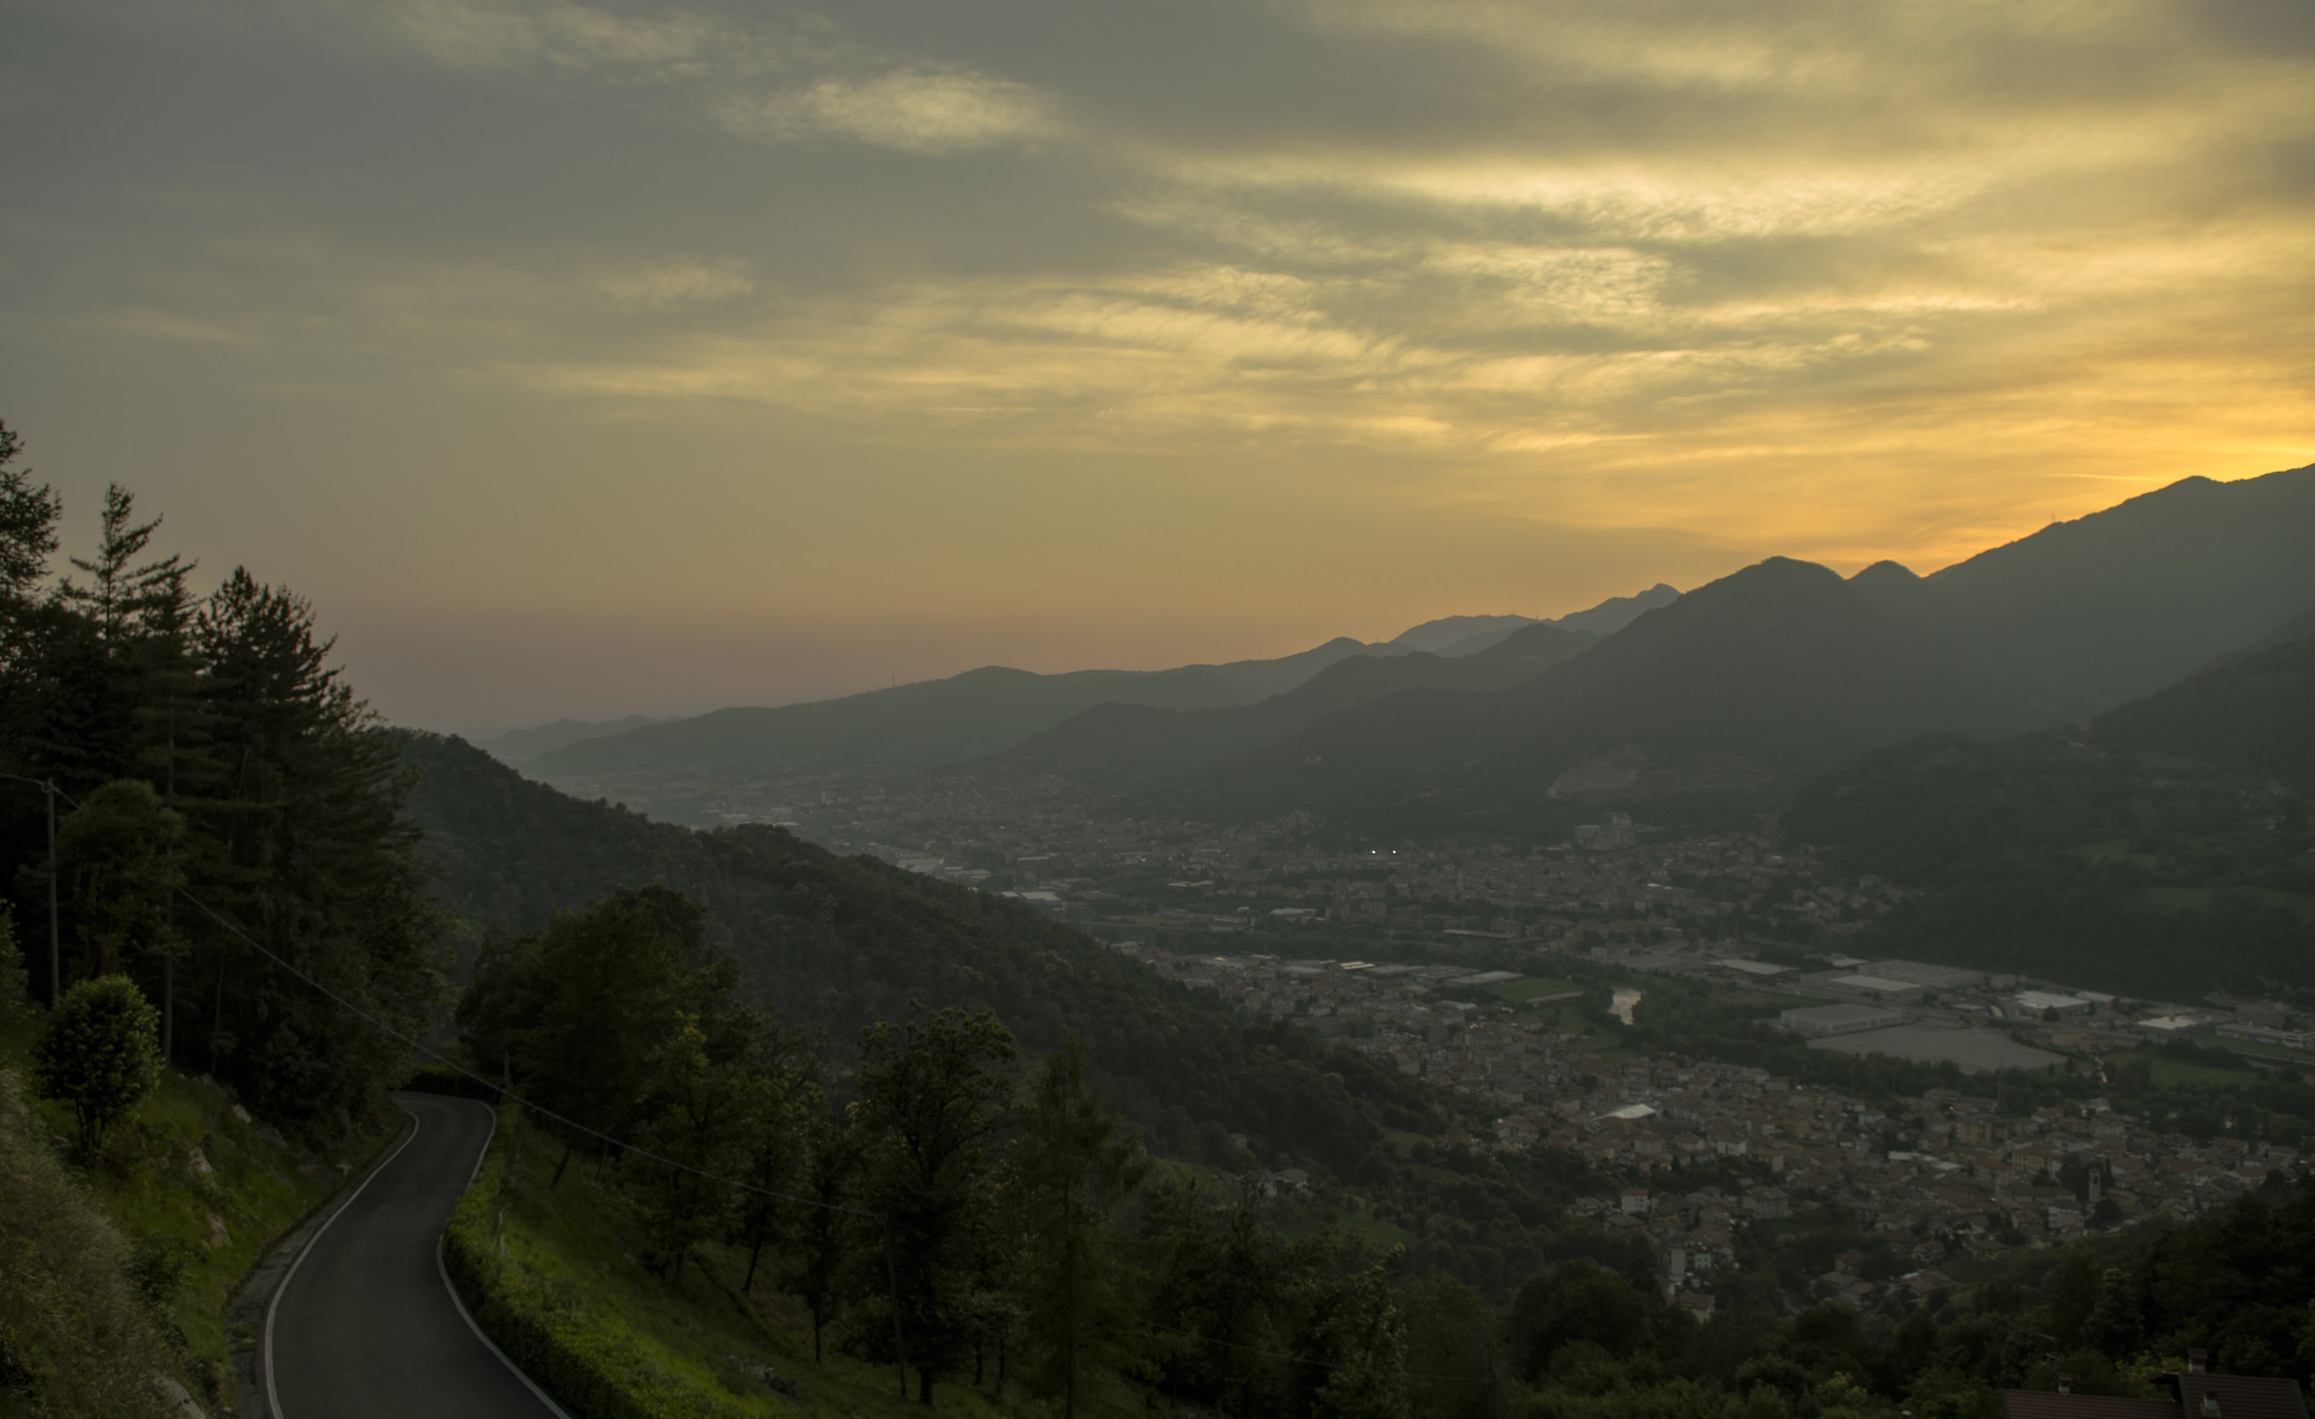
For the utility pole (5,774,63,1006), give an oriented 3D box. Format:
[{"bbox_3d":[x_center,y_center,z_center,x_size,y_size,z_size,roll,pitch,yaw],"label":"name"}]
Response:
[{"bbox_3d":[-33.768,5.702,53.000,0.230,7.200,0.230,-2,0,0],"label":"utility pole"}]

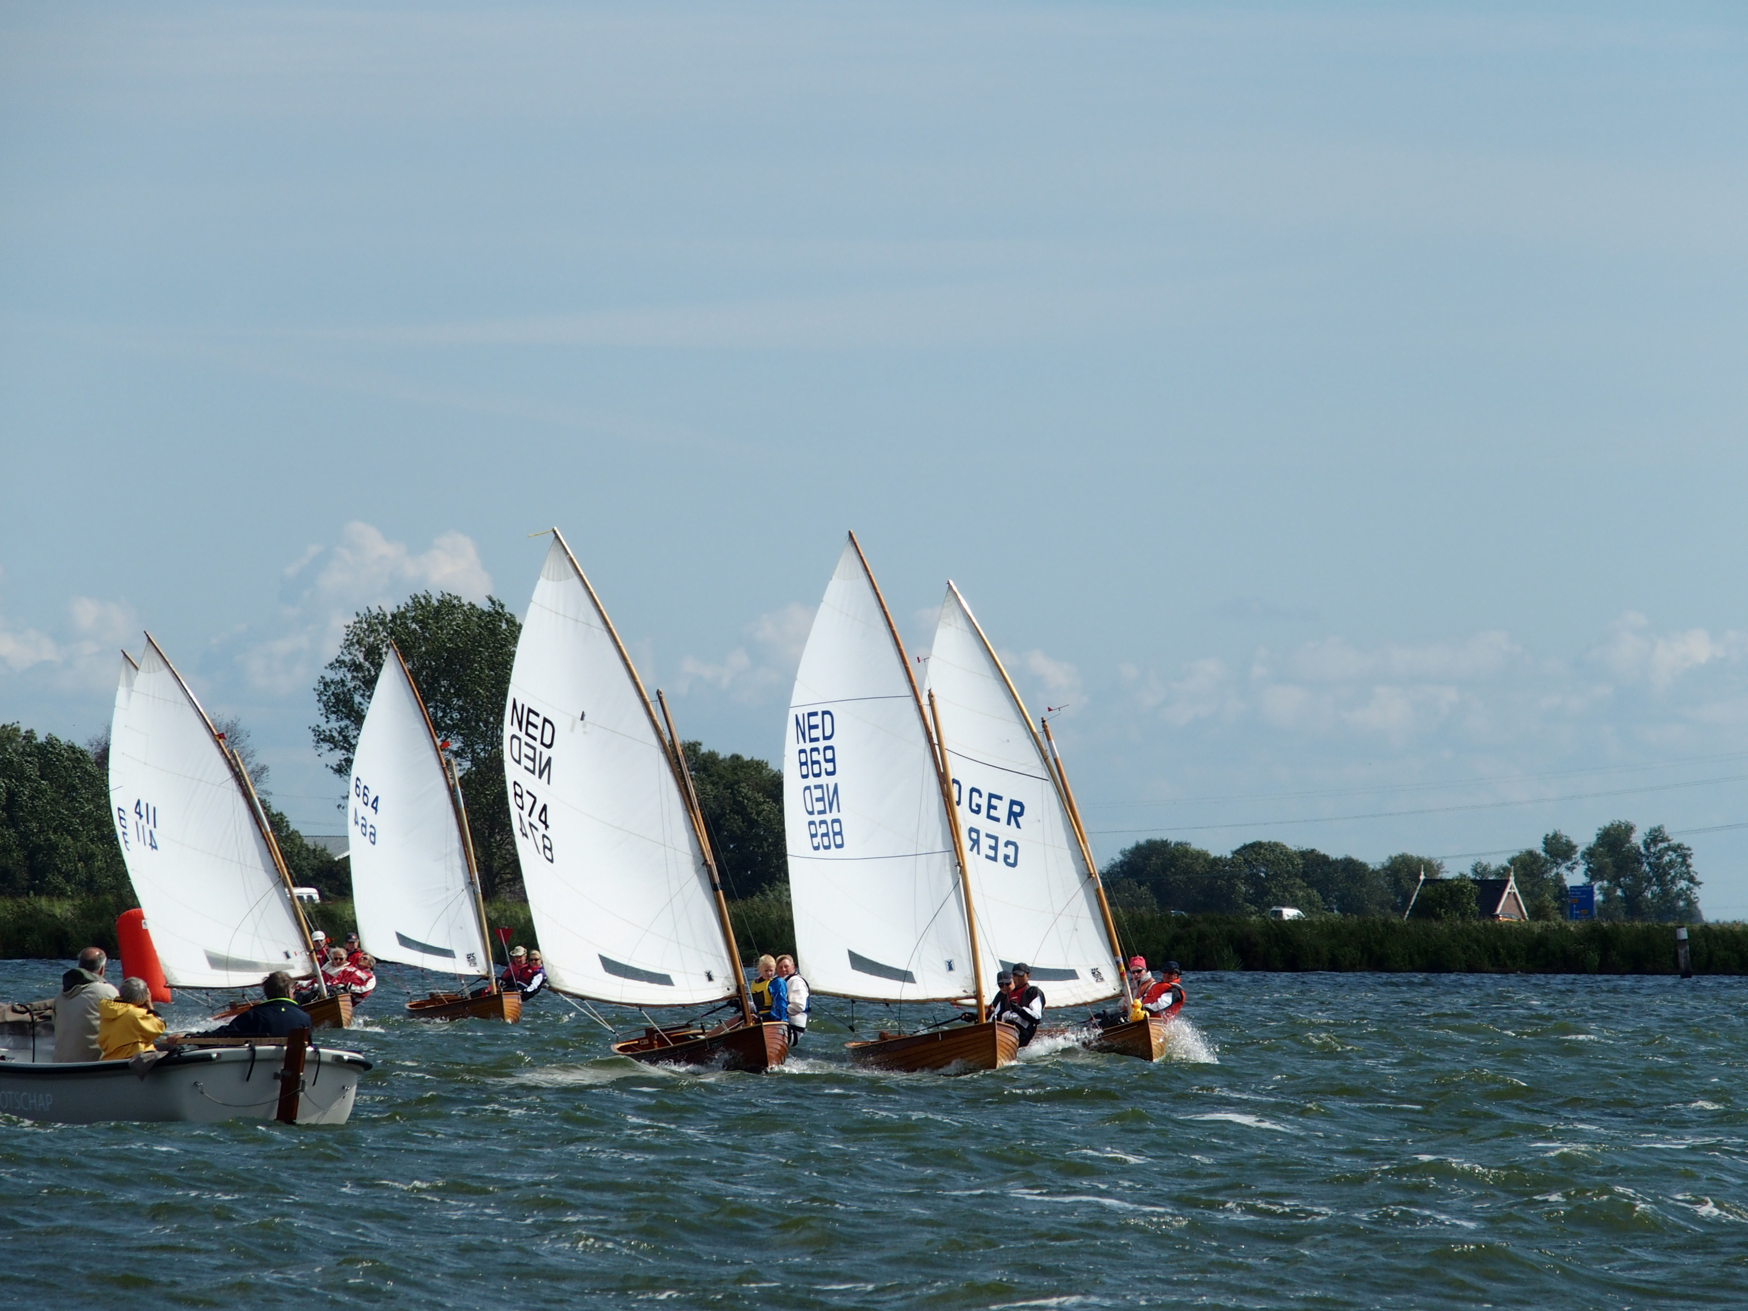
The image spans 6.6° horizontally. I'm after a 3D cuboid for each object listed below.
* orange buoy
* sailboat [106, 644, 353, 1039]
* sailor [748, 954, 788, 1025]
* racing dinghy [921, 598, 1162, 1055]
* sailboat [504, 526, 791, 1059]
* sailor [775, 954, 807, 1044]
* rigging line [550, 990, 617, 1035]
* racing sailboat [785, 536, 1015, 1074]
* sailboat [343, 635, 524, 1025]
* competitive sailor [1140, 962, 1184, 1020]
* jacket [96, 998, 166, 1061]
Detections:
[{"bbox_3d":[-12.648,5.184,262.000,0.750,1.650,0.750,-10,-1,0],"label":"orange buoy"},{"bbox_3d":[-9.230,2.555,213.188,1.950,6.100,3.660,-16,7,-27],"label":"sailboat"},{"bbox_3d":[-1.087,3.437,149.800,0.420,0.950,0.600,-1,-1,37],"label":"sailor"},{"bbox_3d":[1.624,1.855,165.876,2.070,5.500,3.680,-14,2,-14],"label":"racing dinghy"},{"bbox_3d":[-2.379,1.482,149.885,2.070,5.600,3.680,-13,2,-14],"label":"sailboat"},{"bbox_3d":[-0.887,3.475,150.300,0.750,1.050,0.480,1,-1,-37],"label":"sailor"},{"bbox_3d":[-3.167,3.880,164.915,0.820,0.500,0.250,1,-1,-30],"label":"rigging line"},{"bbox_3d":[0.256,1.678,168.446,1.900,6.150,3.660,-7,0,-20],"label":"racing sailboat"},{"bbox_3d":[-6.300,2.563,213.952,2.070,5.450,3.680,-9,1,-13],"label":"sailboat"},{"bbox_3d":[3.422,4.128,182.086,0.750,0.950,0.600,8,-1,-41],"label":"competitive sailor"},{"bbox_3d":[-5.591,2.872,114.000,0.560,0.600,0.450,-1,-1,41],"label":"jacket"}]

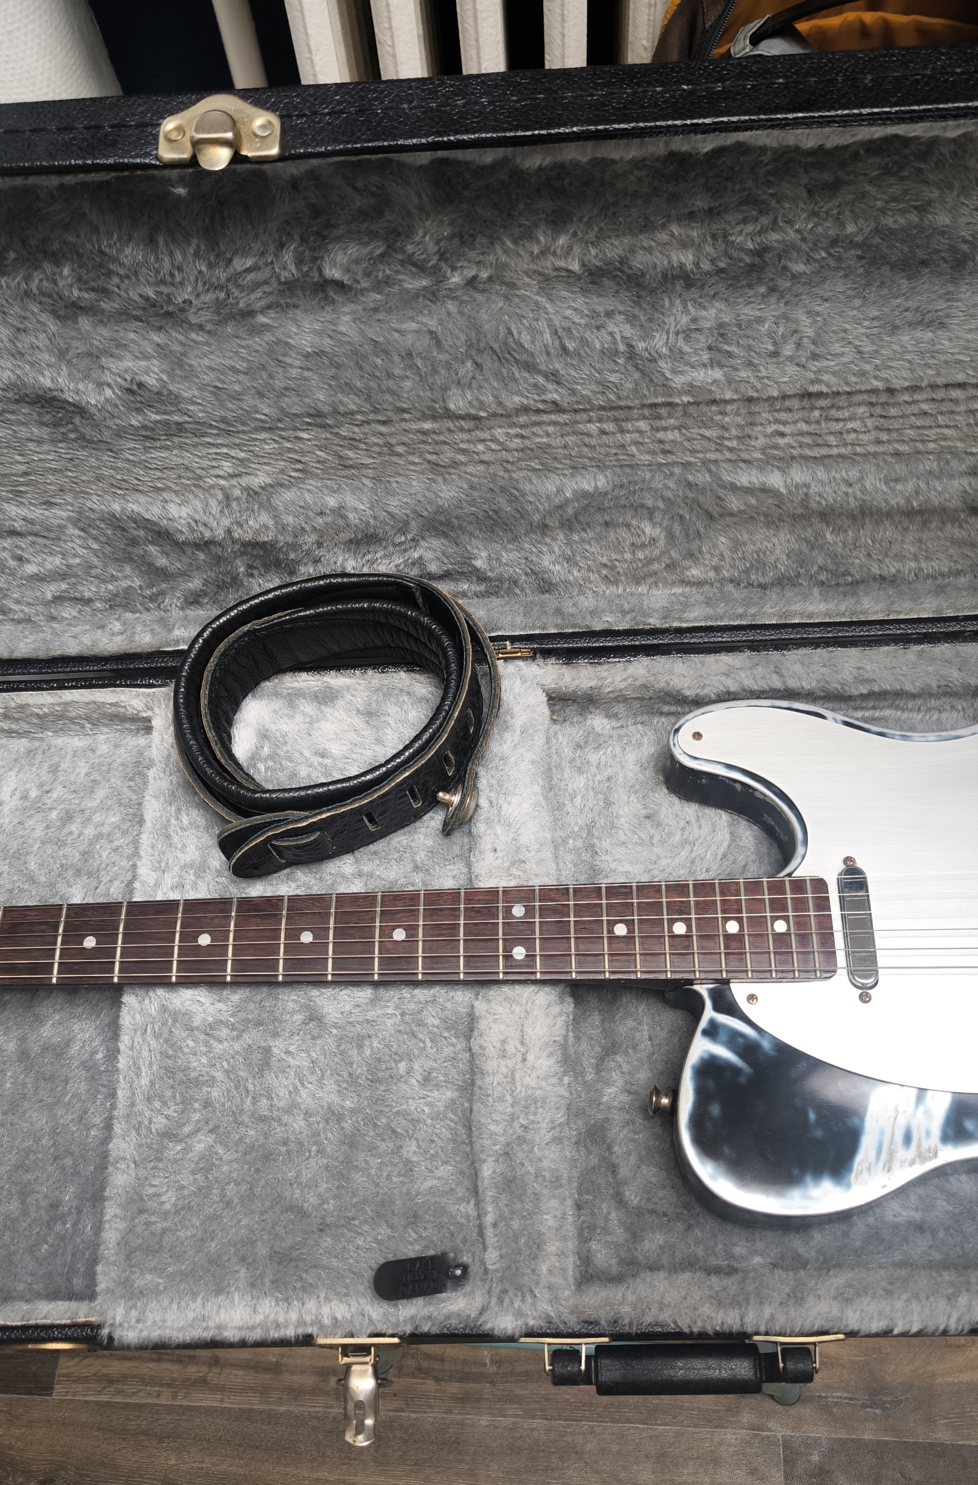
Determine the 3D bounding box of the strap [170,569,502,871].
[{"bbox_3d":[-0.080,-0.008,0.756,0.175,0.070,0.152,-2,63,3],"label":"strap"}]

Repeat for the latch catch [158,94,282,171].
[{"bbox_3d":[-0.090,-0.207,0.457,0.041,0.011,0.031,-2,66,3],"label":"latch catch"}]

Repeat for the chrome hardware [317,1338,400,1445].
[{"bbox_3d":[-0.059,0.297,0.628,0.038,0.028,0.045,-2,63,3],"label":"chrome hardware"}]

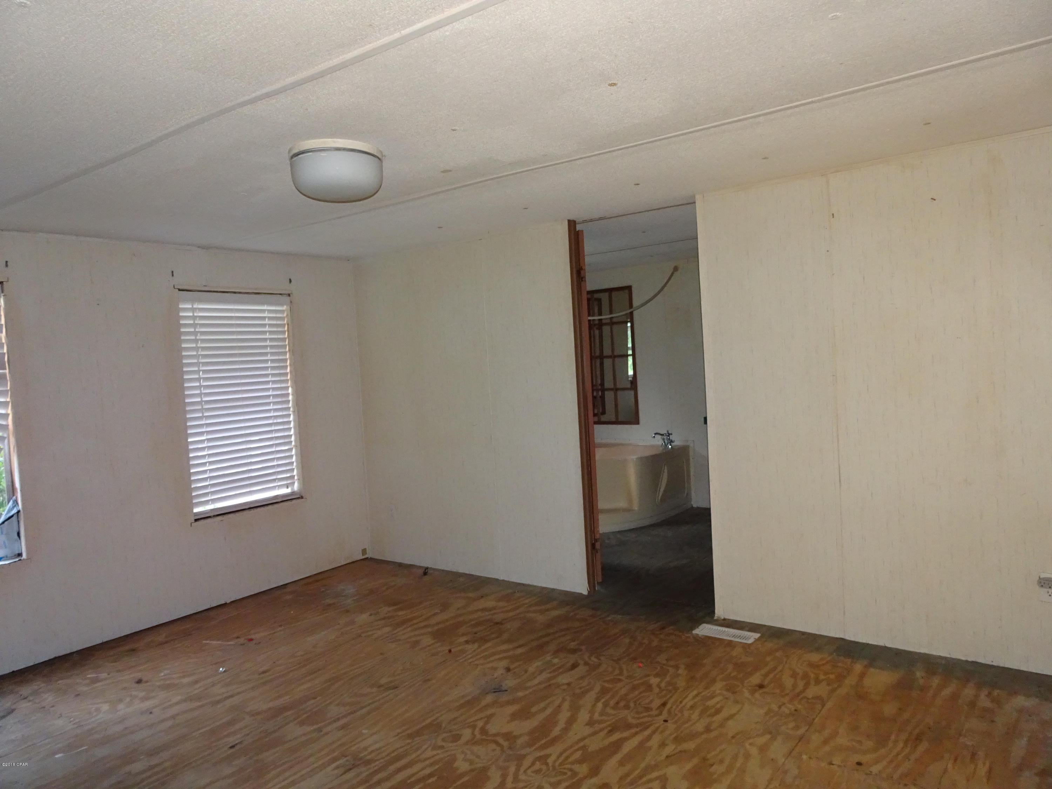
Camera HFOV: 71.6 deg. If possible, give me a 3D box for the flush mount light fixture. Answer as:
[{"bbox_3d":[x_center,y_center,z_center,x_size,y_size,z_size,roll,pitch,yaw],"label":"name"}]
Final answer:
[{"bbox_3d":[-0.679,-0.792,2.634,0.325,0.160,0.325,-3,3,0],"label":"flush mount light fixture"}]

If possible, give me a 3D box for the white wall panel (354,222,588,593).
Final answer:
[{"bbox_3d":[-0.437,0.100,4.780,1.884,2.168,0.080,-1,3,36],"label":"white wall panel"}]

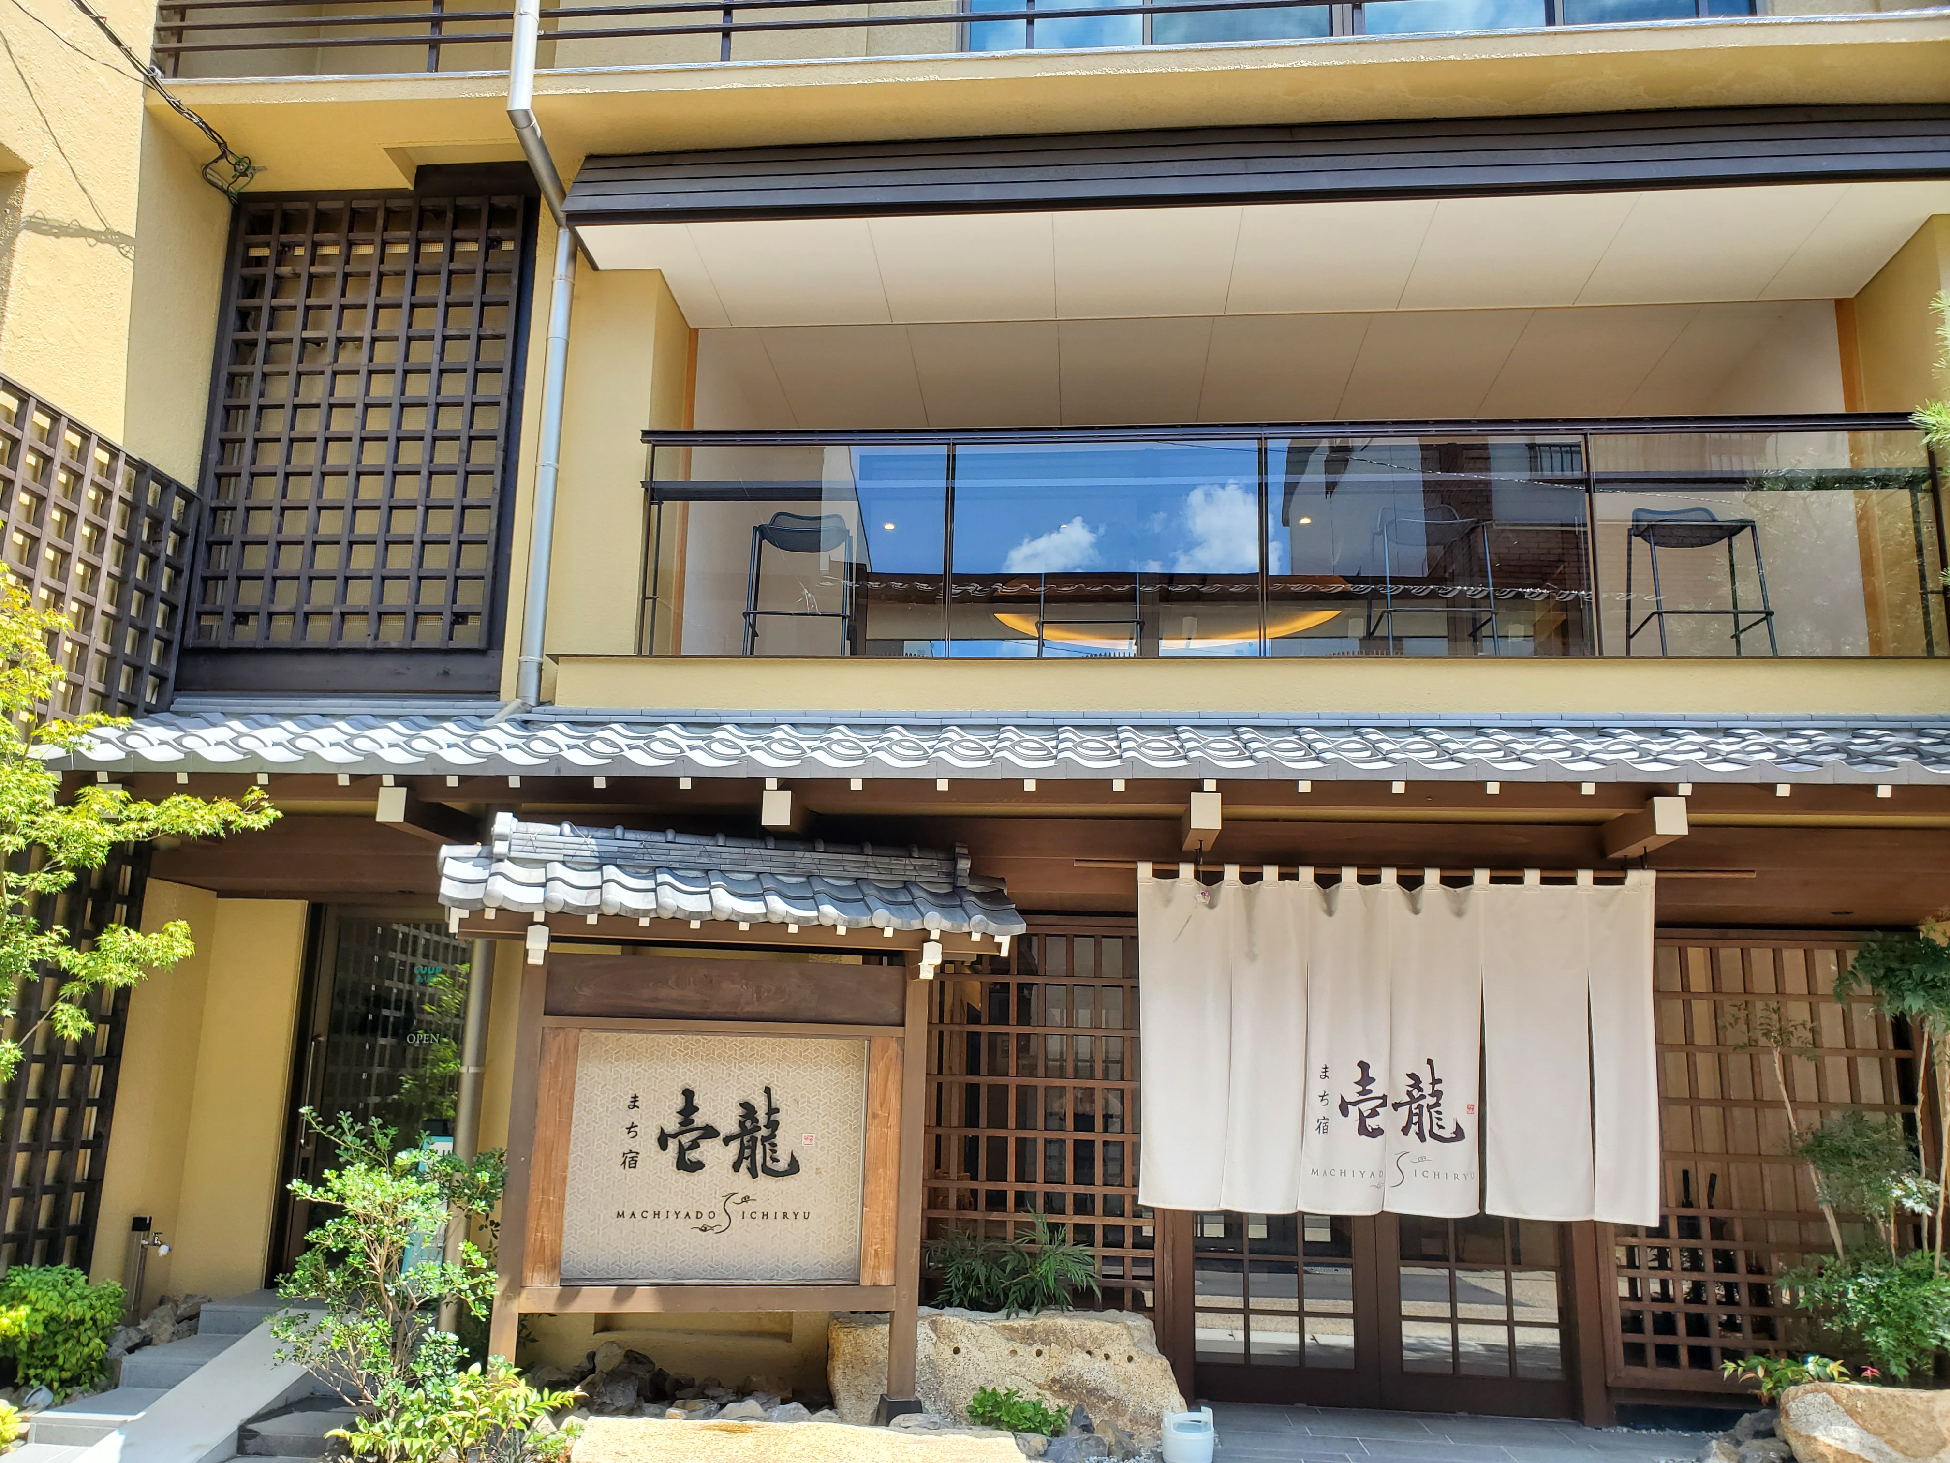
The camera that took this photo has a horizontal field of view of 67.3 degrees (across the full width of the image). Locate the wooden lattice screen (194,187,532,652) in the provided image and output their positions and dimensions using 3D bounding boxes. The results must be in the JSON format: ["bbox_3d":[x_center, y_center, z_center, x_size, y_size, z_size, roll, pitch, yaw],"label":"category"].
[{"bbox_3d":[-2.919,-1.496,7.016,1.482,2.305,0.070,0,-10,6],"label":"wooden lattice screen"}]

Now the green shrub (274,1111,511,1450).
[{"bbox_3d":[-2.009,1.934,5.164,0.760,1.120,0.660,0,-11,6],"label":"green shrub"}]

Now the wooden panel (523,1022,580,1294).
[{"bbox_3d":[-1.480,1.485,5.127,0.126,0.859,0.045,3,-10,-9],"label":"wooden panel"}]

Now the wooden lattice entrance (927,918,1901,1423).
[{"bbox_3d":[2.004,2.006,6.853,4.500,2.220,0.200,0,-11,6],"label":"wooden lattice entrance"}]

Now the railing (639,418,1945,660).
[{"bbox_3d":[1.231,-0.820,6.268,5.466,1.043,0.080,0,-10,6],"label":"railing"}]

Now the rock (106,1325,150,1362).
[{"bbox_3d":[-3.084,2.227,5.332,0.145,0.115,0.120,0,-10,6],"label":"rock"}]

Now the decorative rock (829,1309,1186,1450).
[{"bbox_3d":[0.145,2.691,6.185,1.420,0.480,0.520,0,-11,6],"label":"decorative rock"}]

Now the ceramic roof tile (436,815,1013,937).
[{"bbox_3d":[-0.975,0.587,5.904,2.250,0.410,0.900,4,-12,-11],"label":"ceramic roof tile"}]

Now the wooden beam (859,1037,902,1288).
[{"bbox_3d":[-0.359,1.698,5.786,0.140,0.940,0.050,4,-12,-11],"label":"wooden beam"}]

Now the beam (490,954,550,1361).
[{"bbox_3d":[-1.585,1.530,5.115,0.087,1.480,0.090,3,-10,-9],"label":"beam"}]

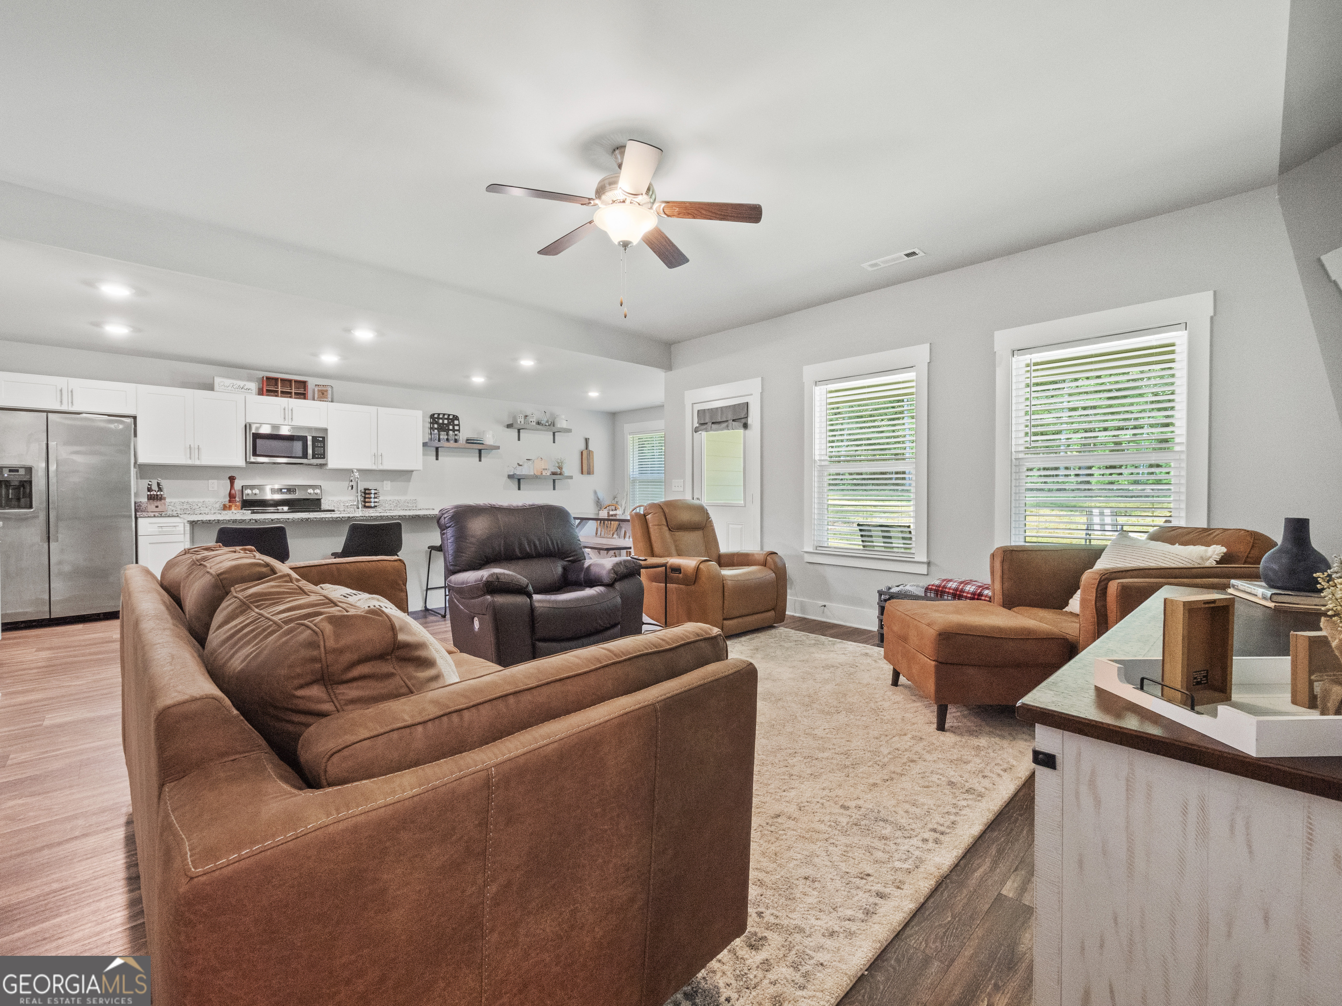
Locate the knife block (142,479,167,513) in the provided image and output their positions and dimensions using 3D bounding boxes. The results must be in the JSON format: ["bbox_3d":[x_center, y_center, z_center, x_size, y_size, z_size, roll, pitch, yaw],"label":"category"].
[{"bbox_3d":[-5.063,-0.072,5.343,0.140,0.330,0.220,-2,2,-44],"label":"knife block"}]

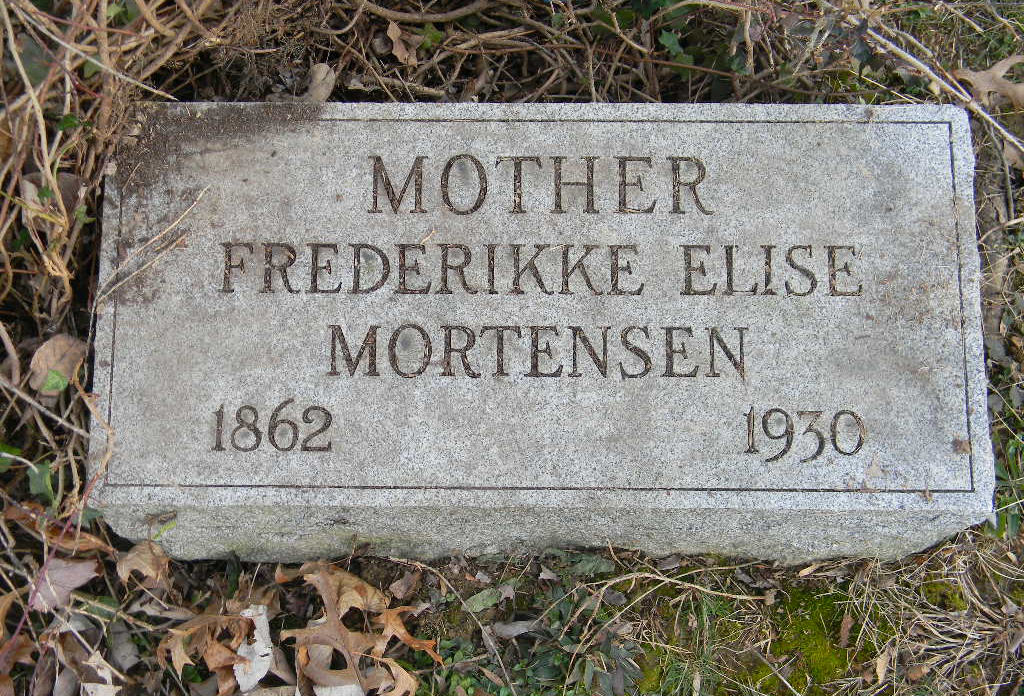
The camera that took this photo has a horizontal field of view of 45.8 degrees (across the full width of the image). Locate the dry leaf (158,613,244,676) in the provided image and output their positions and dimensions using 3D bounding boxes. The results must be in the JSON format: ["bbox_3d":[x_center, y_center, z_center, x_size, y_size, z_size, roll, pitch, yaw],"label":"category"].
[{"bbox_3d":[-0.221,0.211,0.860,0.060,0.025,0.043,0,74,1],"label":"dry leaf"}]

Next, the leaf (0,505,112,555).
[{"bbox_3d":[-0.328,0.132,0.875,0.087,0.018,0.018,20,76,6],"label":"leaf"}]

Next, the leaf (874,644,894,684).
[{"bbox_3d":[0.270,0.230,0.880,0.009,0.006,0.028,18,75,6],"label":"leaf"}]

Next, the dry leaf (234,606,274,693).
[{"bbox_3d":[-0.181,0.210,0.845,0.027,0.016,0.056,-8,74,-2],"label":"dry leaf"}]

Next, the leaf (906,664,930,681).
[{"bbox_3d":[0.289,0.231,0.862,0.018,0.006,0.011,0,74,0],"label":"leaf"}]

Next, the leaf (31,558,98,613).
[{"bbox_3d":[-0.316,0.168,0.855,0.044,0.014,0.037,2,74,1],"label":"leaf"}]

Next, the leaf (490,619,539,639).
[{"bbox_3d":[0.003,0.204,0.880,0.038,0.007,0.011,-15,75,-4],"label":"leaf"}]

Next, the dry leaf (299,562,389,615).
[{"bbox_3d":[-0.118,0.169,0.850,0.066,0.024,0.037,0,74,0],"label":"dry leaf"}]

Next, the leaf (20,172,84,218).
[{"bbox_3d":[-0.337,-0.111,0.890,0.051,0.020,0.040,0,74,0],"label":"leaf"}]

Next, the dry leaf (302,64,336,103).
[{"bbox_3d":[-0.145,-0.198,0.915,0.022,0.010,0.037,15,75,5],"label":"dry leaf"}]

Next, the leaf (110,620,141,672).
[{"bbox_3d":[-0.276,0.210,0.857,0.017,0.014,0.037,-24,75,-7],"label":"leaf"}]

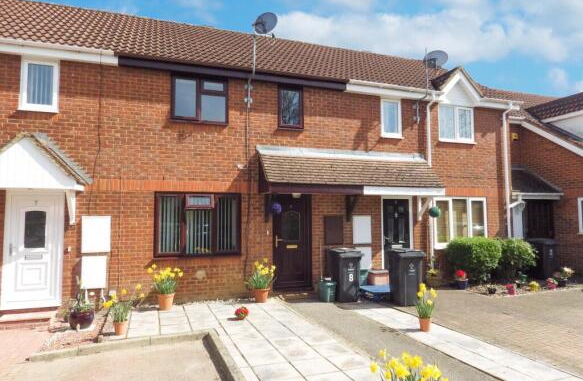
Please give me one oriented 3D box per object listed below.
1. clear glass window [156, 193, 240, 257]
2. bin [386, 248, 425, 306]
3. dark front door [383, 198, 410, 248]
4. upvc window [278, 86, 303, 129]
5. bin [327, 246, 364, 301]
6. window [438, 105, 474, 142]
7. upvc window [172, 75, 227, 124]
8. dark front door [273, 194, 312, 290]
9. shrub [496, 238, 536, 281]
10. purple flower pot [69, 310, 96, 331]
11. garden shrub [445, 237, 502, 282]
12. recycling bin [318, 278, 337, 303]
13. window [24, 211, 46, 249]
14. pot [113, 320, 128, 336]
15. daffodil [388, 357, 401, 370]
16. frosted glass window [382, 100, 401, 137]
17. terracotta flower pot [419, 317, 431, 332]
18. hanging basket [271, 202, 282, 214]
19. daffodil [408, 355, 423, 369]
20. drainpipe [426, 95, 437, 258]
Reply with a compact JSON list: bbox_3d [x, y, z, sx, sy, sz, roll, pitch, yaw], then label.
[{"bbox_3d":[-1.894,0.709,7.598,1.756,1.338,0.100,1,-4,-17],"label":"clear glass window"},{"bbox_3d":[2.277,1.748,7.443,0.530,1.050,0.700,1,-4,-9],"label":"bin"},{"bbox_3d":[2.613,1.196,9.148,0.816,1.997,0.080,1,-4,-19],"label":"dark front door"},{"bbox_3d":[-0.007,-1.866,8.403,0.580,0.950,0.100,1,-4,-19],"label":"upvc window"},{"bbox_3d":[1.115,1.728,7.696,0.490,1.050,0.560,1,-4,-16],"label":"bin"},{"bbox_3d":[4.402,-1.763,9.879,1.160,0.990,0.100,1,-4,-19],"label":"window"},{"bbox_3d":[-1.909,-1.906,7.774,1.167,1.012,0.100,1,-4,-17],"label":"upvc window"},{"bbox_3d":[0.013,1.143,8.211,0.920,2.120,0.100,1,-4,-19],"label":"dark front door"},{"bbox_3d":[5.477,1.771,9.377,1.000,1.140,0.950,1,-4,-19],"label":"shrub"},{"bbox_3d":[-3.232,1.964,5.720,0.380,0.310,0.380,1,-4,-19],"label":"purple flower pot"},{"bbox_3d":[4.447,1.733,9.086,1.000,1.170,0.920,1,-4,-19],"label":"garden shrub"},{"bbox_3d":[0.749,2.079,7.640,0.320,0.420,0.340,2,-5,-28],"label":"recycling bin"},{"bbox_3d":[-4.700,0.709,6.786,0.343,0.685,0.050,1,-4,-17],"label":"window"},{"bbox_3d":[-2.507,2.002,5.432,0.225,0.225,0.225,1,-4,-19],"label":"pot"},{"bbox_3d":[0.723,1.214,2.600,0.070,0.088,0.078,4,-6,-45],"label":"daffodil"},{"bbox_3d":[2.489,-1.793,9.232,0.521,0.910,0.070,1,-4,-19],"label":"frosted glass window"},{"bbox_3d":[2.034,2.042,5.636,0.161,0.184,0.161,0,-4,0],"label":"terracotta flower pot"},{"bbox_3d":[-0.298,0.358,7.364,0.225,0.225,0.225,0,-3,0],"label":"hanging basket"},{"bbox_3d":[0.870,1.207,2.600,0.086,0.088,0.072,-4,-6,40],"label":"daffodil"},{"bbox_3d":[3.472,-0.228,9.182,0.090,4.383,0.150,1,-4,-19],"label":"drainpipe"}]

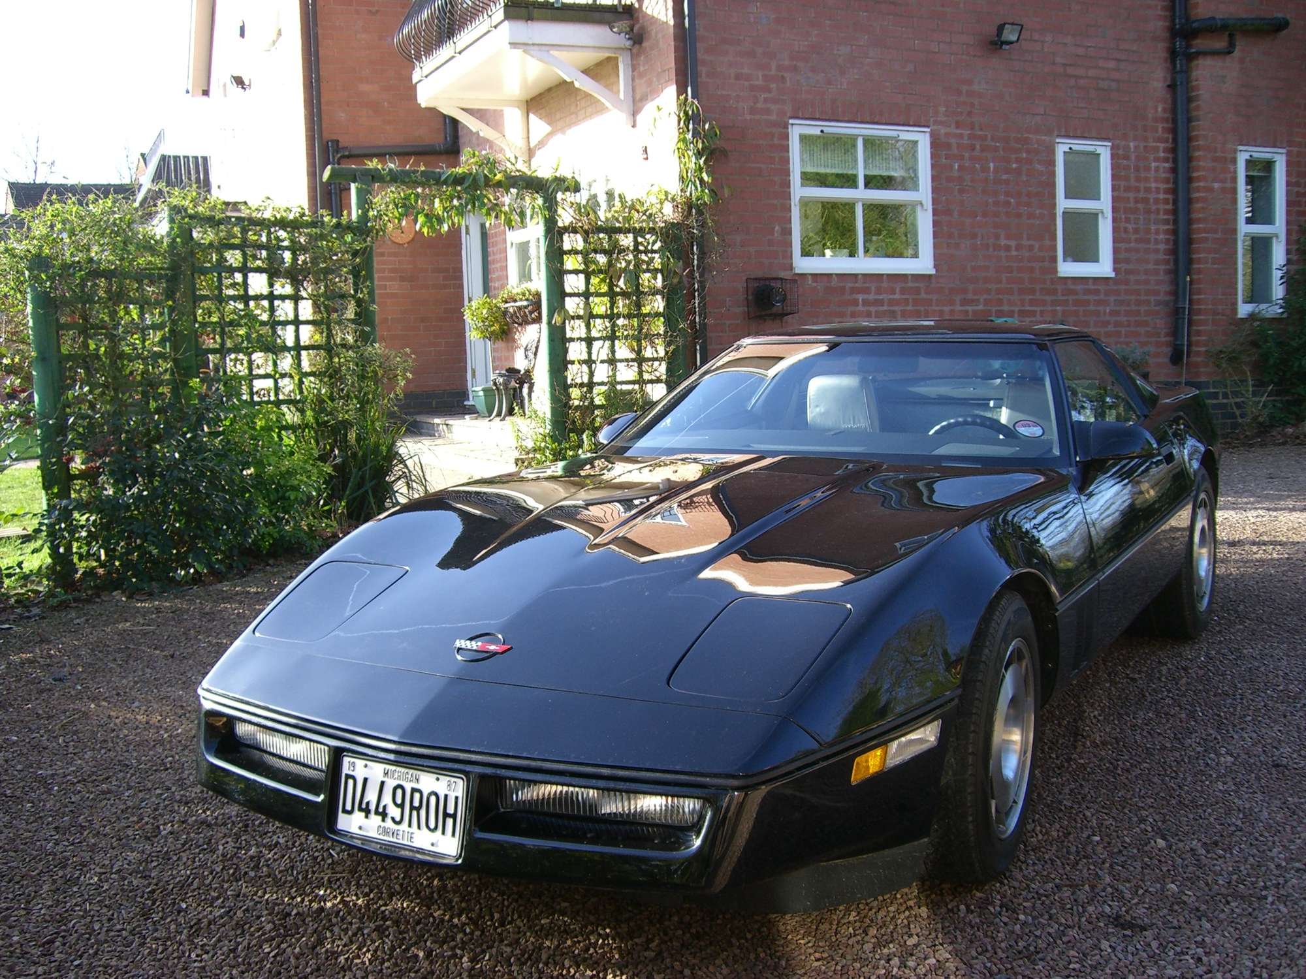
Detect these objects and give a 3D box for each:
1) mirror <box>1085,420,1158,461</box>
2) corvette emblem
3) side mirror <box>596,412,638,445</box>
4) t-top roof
[{"bbox_3d":[1.335,-0.137,4.097,0.210,0.120,0.150,3,9,30],"label":"mirror"},{"bbox_3d":[-0.348,0.323,2.933,0.138,0.012,0.100,3,29,30],"label":"corvette emblem"},{"bbox_3d":[-0.133,-0.205,4.952,0.210,0.120,0.150,3,9,30],"label":"side mirror"},{"bbox_3d":[0.906,-0.546,5.019,1.130,0.085,0.640,3,9,30],"label":"t-top roof"}]

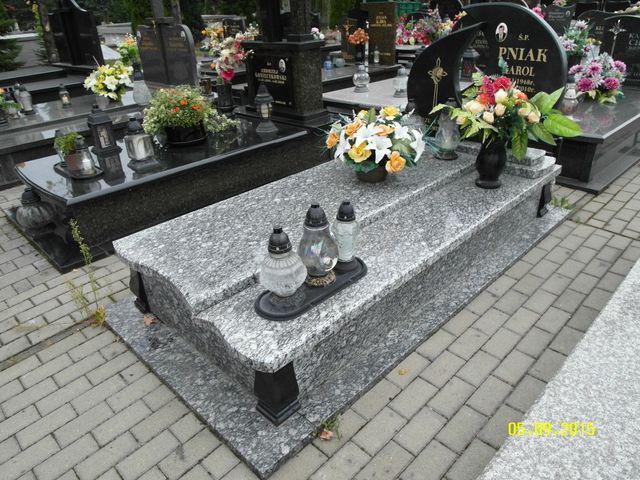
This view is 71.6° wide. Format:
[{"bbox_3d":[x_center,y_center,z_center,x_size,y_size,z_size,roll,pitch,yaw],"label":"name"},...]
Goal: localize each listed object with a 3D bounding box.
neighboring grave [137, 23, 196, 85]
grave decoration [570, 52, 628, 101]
[{"bbox_3d":[-1.793,-2.143,5.159,0.940,0.640,0.120,21,37,36],"label":"neighboring grave"},{"bbox_3d":[2.562,-1.490,4.085,0.430,0.350,0.400,21,37,36],"label":"grave decoration"}]

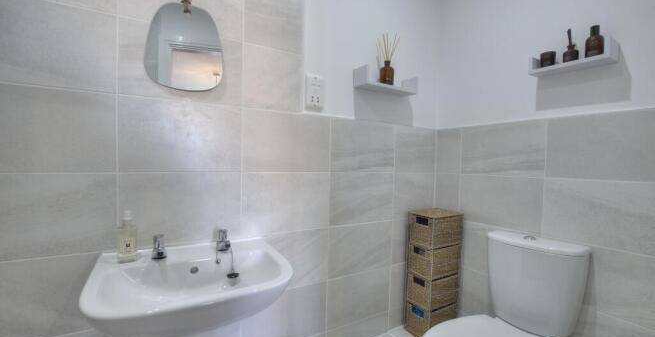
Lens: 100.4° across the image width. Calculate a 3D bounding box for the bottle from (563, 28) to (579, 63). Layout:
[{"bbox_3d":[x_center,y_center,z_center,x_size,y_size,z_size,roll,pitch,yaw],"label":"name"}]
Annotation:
[{"bbox_3d":[0.934,-0.466,1.047,0.047,0.142,0.047,0,1,-30],"label":"bottle"}]

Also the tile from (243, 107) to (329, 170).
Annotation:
[{"bbox_3d":[-0.162,-0.105,1.179,0.397,0.247,0.010,1,1,-30],"label":"tile"}]

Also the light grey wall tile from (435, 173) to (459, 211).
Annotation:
[{"bbox_3d":[0.694,0.151,1.576,0.010,0.247,0.158,1,1,-30],"label":"light grey wall tile"}]

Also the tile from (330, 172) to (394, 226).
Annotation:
[{"bbox_3d":[0.179,0.147,1.380,0.397,0.252,0.010,0,1,-30],"label":"tile"}]

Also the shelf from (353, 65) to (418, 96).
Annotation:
[{"bbox_3d":[0.294,-0.428,1.361,0.324,0.086,0.103,0,1,-30],"label":"shelf"}]

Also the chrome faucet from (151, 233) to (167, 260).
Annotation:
[{"bbox_3d":[-0.529,0.249,0.856,0.046,0.073,0.085,1,1,-30],"label":"chrome faucet"}]

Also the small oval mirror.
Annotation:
[{"bbox_3d":[-0.496,-0.424,0.961,0.243,0.293,0.015,0,1,-30],"label":"small oval mirror"}]

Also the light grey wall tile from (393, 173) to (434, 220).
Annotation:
[{"bbox_3d":[0.498,0.153,1.564,0.339,0.247,0.010,1,1,-30],"label":"light grey wall tile"}]

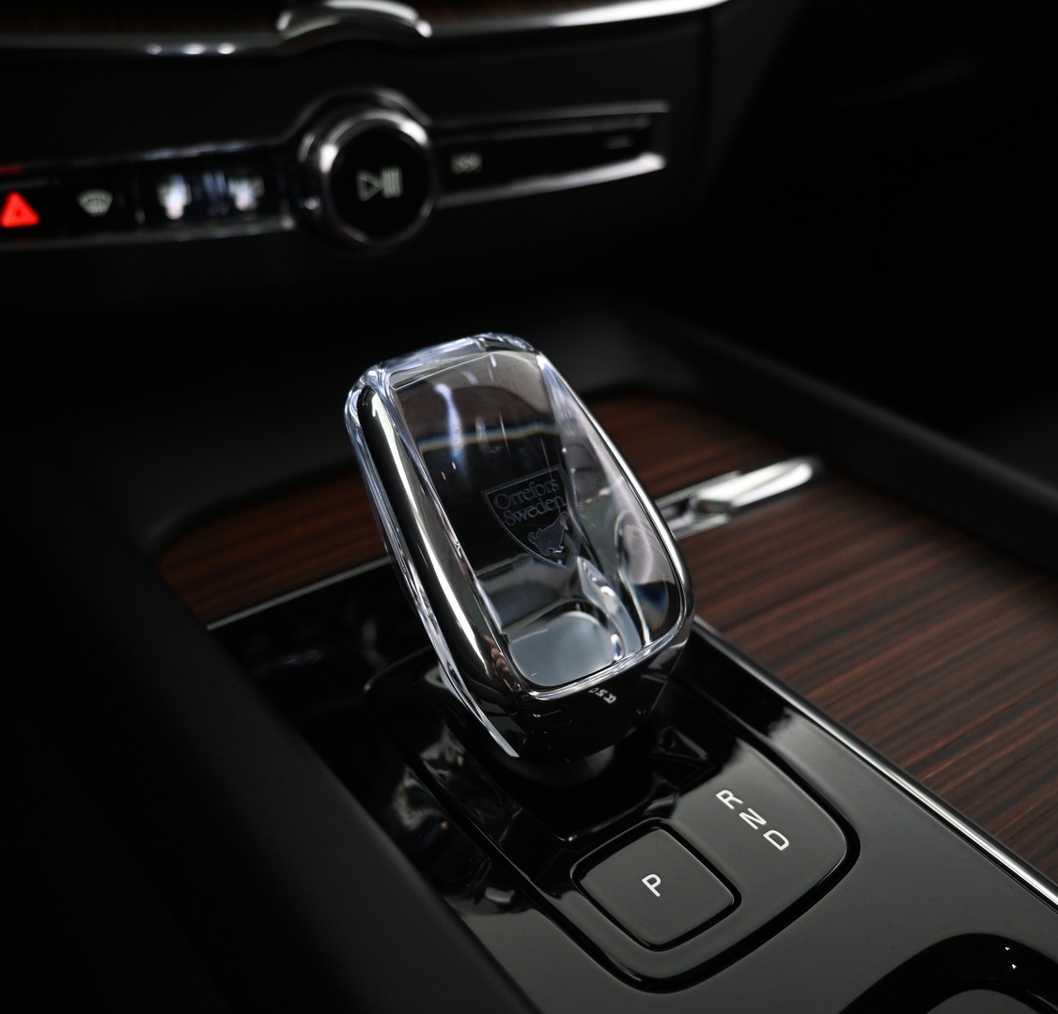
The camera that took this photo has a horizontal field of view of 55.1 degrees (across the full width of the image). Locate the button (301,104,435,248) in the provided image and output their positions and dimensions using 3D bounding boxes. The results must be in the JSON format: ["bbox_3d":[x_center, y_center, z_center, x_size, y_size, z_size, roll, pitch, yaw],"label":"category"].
[{"bbox_3d":[-0.045,-0.093,0.283,0.036,0.036,0.015,-18,31,-29],"label":"button"}]

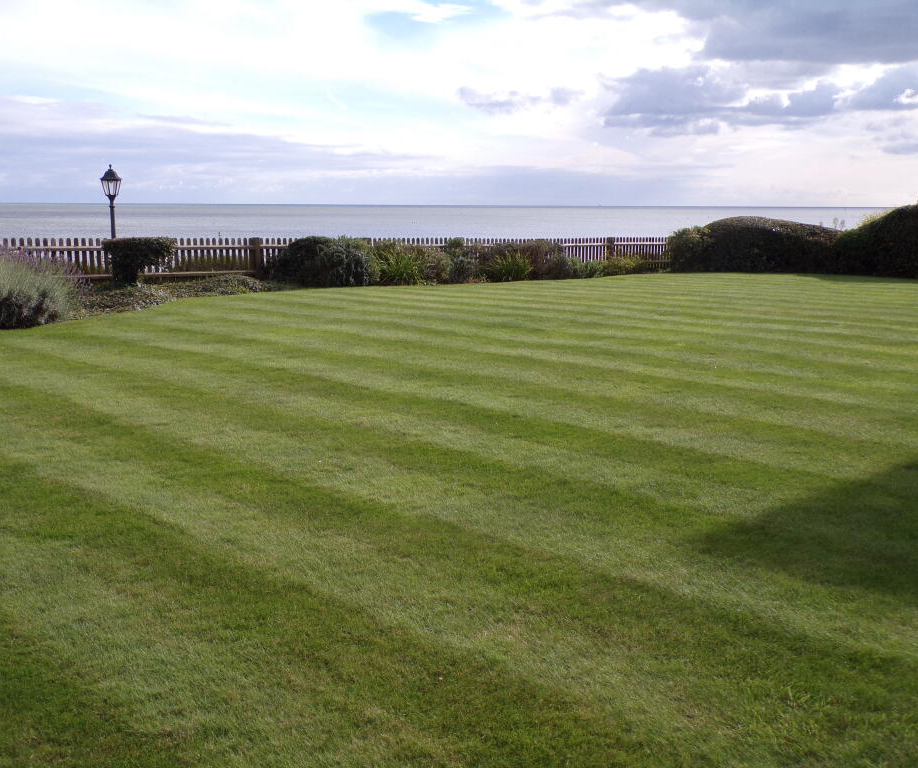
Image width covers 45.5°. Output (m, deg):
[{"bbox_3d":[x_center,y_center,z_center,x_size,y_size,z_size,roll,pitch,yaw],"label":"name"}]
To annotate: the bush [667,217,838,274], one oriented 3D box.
[{"bbox_3d":[8.677,-4.134,32.350,4.810,1.614,2.100,0,9,0],"label":"bush"}]

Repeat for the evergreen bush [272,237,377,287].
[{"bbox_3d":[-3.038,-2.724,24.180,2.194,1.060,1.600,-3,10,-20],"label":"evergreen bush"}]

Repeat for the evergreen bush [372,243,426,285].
[{"bbox_3d":[-1.347,-2.732,24.786,1.210,0.937,1.200,0,9,0],"label":"evergreen bush"}]

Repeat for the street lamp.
[{"bbox_3d":[-6.769,-3.061,21.392,0.430,2.411,0.430,0,9,0],"label":"street lamp"}]

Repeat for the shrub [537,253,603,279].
[{"bbox_3d":[2.880,-3.068,28.274,1.627,0.653,1.200,-3,10,-20],"label":"shrub"}]

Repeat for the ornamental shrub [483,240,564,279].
[{"bbox_3d":[1.618,-3.116,27.456,1.916,0.959,1.500,-3,10,-20],"label":"ornamental shrub"}]

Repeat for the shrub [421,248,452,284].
[{"bbox_3d":[-0.518,-2.716,25.193,0.659,0.801,0.750,-3,10,-20],"label":"shrub"}]

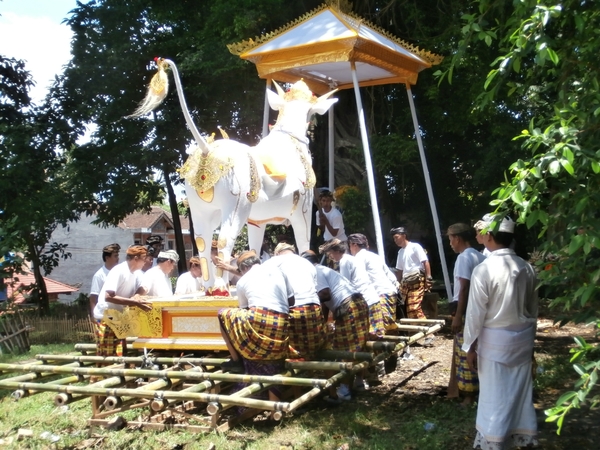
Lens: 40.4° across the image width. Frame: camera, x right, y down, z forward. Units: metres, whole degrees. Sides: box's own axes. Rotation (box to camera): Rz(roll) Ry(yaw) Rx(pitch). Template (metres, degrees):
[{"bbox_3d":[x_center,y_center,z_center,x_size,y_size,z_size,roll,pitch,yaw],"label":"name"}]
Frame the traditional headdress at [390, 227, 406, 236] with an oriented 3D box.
[{"bbox_3d":[1.318,0.087,10.900,0.210,0.125,0.180,-6,3,-37],"label":"traditional headdress"}]

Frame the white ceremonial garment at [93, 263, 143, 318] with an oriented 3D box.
[{"bbox_3d":[-1.927,0.695,8.650,0.460,0.630,0.480,0,-2,12],"label":"white ceremonial garment"}]

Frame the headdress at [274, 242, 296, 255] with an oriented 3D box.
[{"bbox_3d":[-0.145,0.240,8.150,0.200,0.130,0.220,1,-22,-27],"label":"headdress"}]

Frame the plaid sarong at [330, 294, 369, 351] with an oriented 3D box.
[{"bbox_3d":[0.513,1.032,8.450,0.360,0.660,0.360,-6,-4,32],"label":"plaid sarong"}]

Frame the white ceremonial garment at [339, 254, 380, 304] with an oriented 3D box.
[{"bbox_3d":[0.653,0.609,9.100,0.270,0.600,0.420,-32,-17,27],"label":"white ceremonial garment"}]

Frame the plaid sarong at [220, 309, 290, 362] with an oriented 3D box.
[{"bbox_3d":[-0.410,0.970,7.350,0.500,0.520,0.420,-1,-2,41],"label":"plaid sarong"}]

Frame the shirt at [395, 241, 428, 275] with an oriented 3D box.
[{"bbox_3d":[1.547,0.451,11.300,0.460,0.490,0.330,-1,-2,41],"label":"shirt"}]

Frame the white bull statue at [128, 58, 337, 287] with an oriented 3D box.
[{"bbox_3d":[-0.639,-0.564,8.750,0.950,2.500,3.100,0,-1,22],"label":"white bull statue"}]

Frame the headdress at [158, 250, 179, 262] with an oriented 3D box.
[{"bbox_3d":[-1.453,0.348,9.000,0.220,0.130,0.190,16,-6,-17],"label":"headdress"}]

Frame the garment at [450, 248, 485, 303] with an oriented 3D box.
[{"bbox_3d":[1.588,0.465,7.500,0.290,0.560,0.440,-1,-2,42],"label":"garment"}]

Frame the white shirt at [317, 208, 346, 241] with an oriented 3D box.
[{"bbox_3d":[0.425,-0.007,11.000,0.430,0.500,0.290,-1,-2,23],"label":"white shirt"}]

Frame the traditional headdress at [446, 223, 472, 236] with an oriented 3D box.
[{"bbox_3d":[1.468,0.041,7.500,0.230,0.130,0.190,0,-2,15],"label":"traditional headdress"}]

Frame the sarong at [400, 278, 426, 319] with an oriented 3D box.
[{"bbox_3d":[1.574,1.033,11.300,0.400,0.620,0.360,-1,-2,45],"label":"sarong"}]

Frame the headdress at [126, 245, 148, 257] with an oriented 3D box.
[{"bbox_3d":[-1.725,0.271,8.650,0.220,0.130,0.190,11,-4,-15],"label":"headdress"}]

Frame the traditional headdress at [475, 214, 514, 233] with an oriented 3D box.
[{"bbox_3d":[1.382,-0.011,5.700,0.200,0.145,0.230,1,-2,-38],"label":"traditional headdress"}]

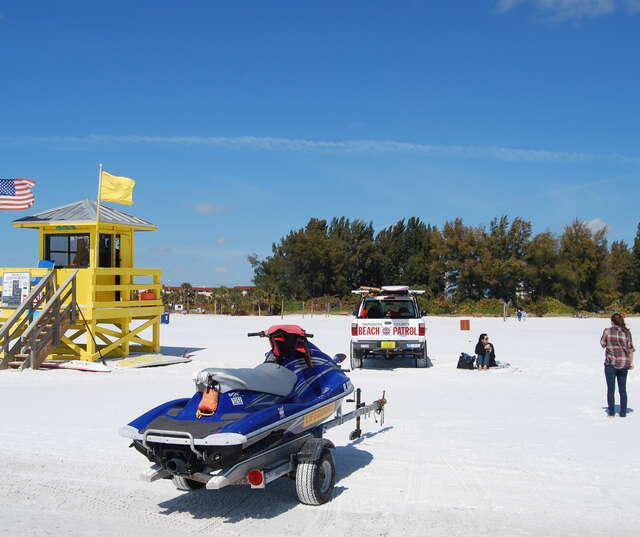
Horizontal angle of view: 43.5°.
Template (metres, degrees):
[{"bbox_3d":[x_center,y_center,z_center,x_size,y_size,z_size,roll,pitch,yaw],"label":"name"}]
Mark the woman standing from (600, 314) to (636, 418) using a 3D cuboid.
[{"bbox_3d":[4.769,1.547,12.850,0.520,1.660,0.360,0,-2,6],"label":"woman standing"}]

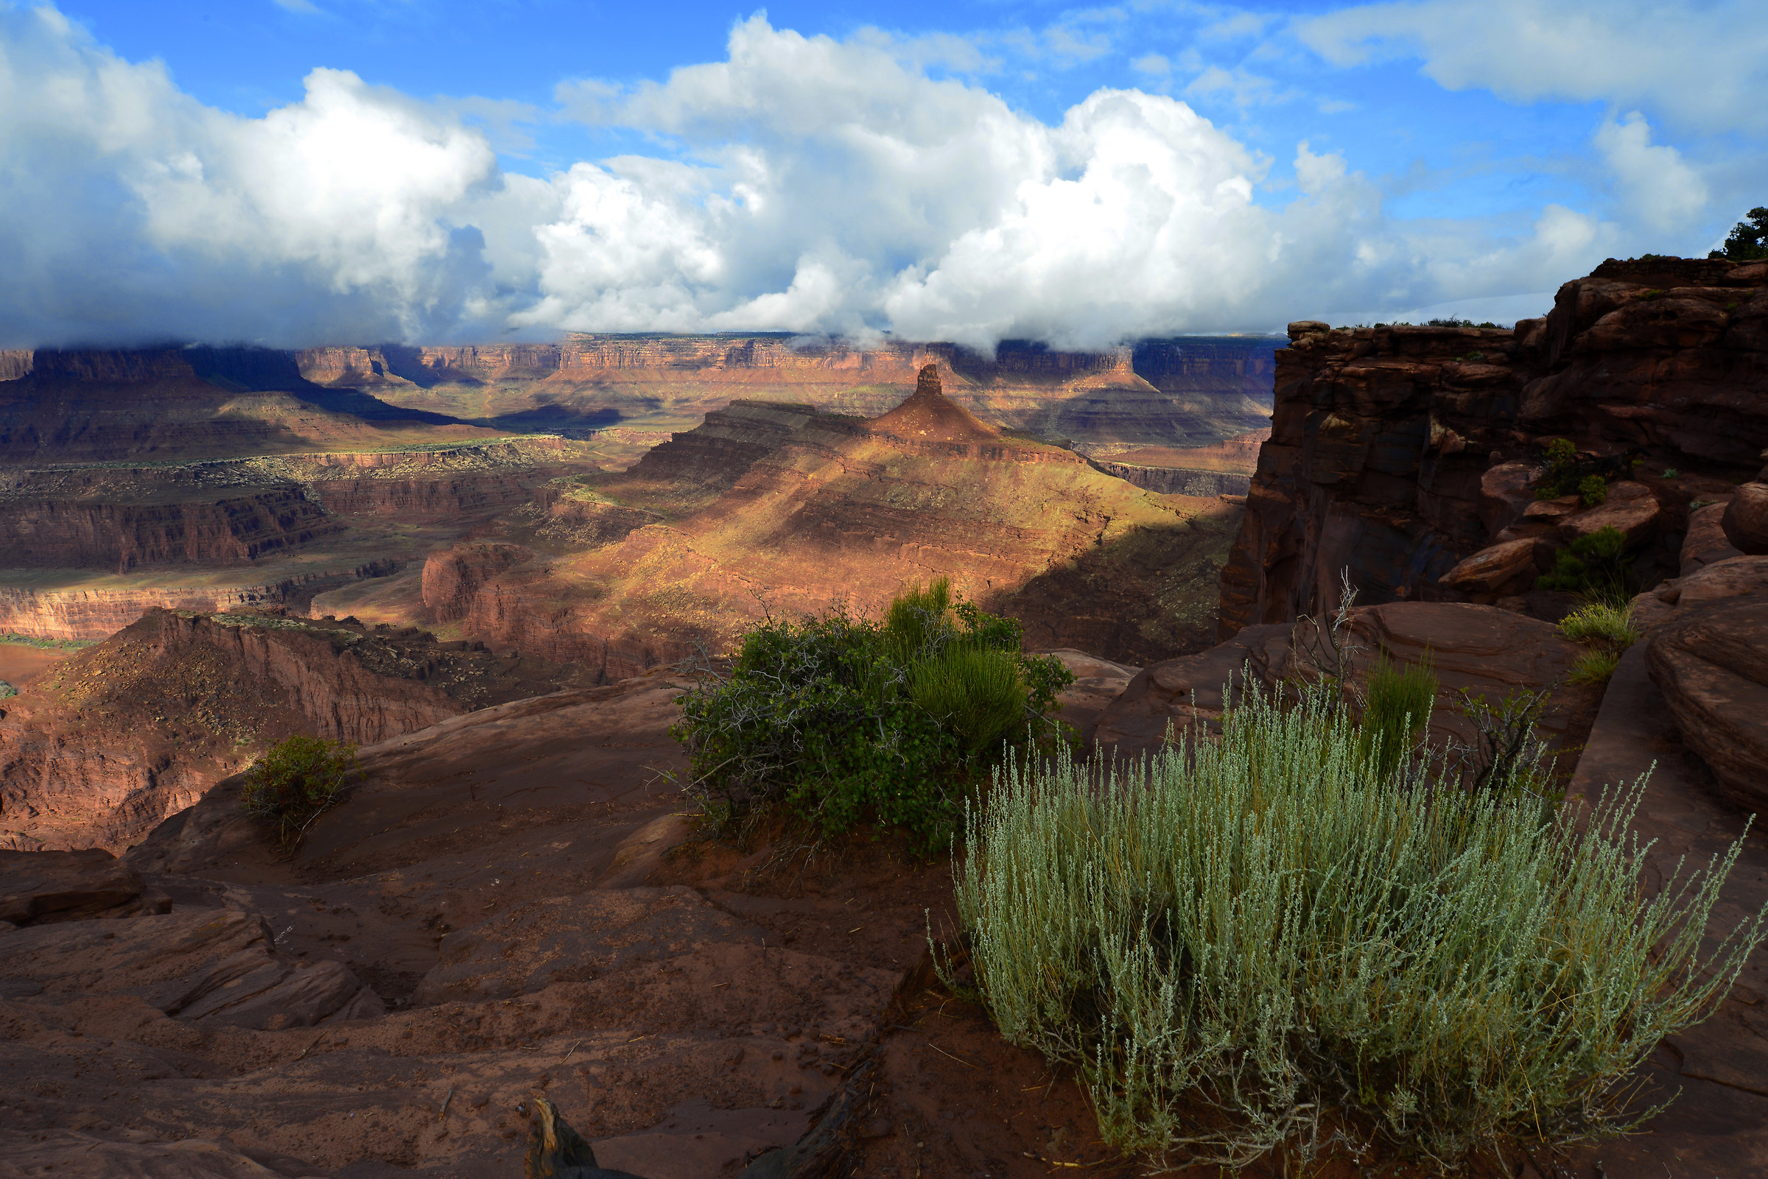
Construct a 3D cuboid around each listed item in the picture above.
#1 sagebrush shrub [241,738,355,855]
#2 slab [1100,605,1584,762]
[{"bbox_3d":[-2.515,0.888,3.800,0.500,0.470,0.450,0,16,0],"label":"sagebrush shrub"},{"bbox_3d":[2.580,0.573,5.200,2.600,0.700,1.600,4,16,14],"label":"slab"}]

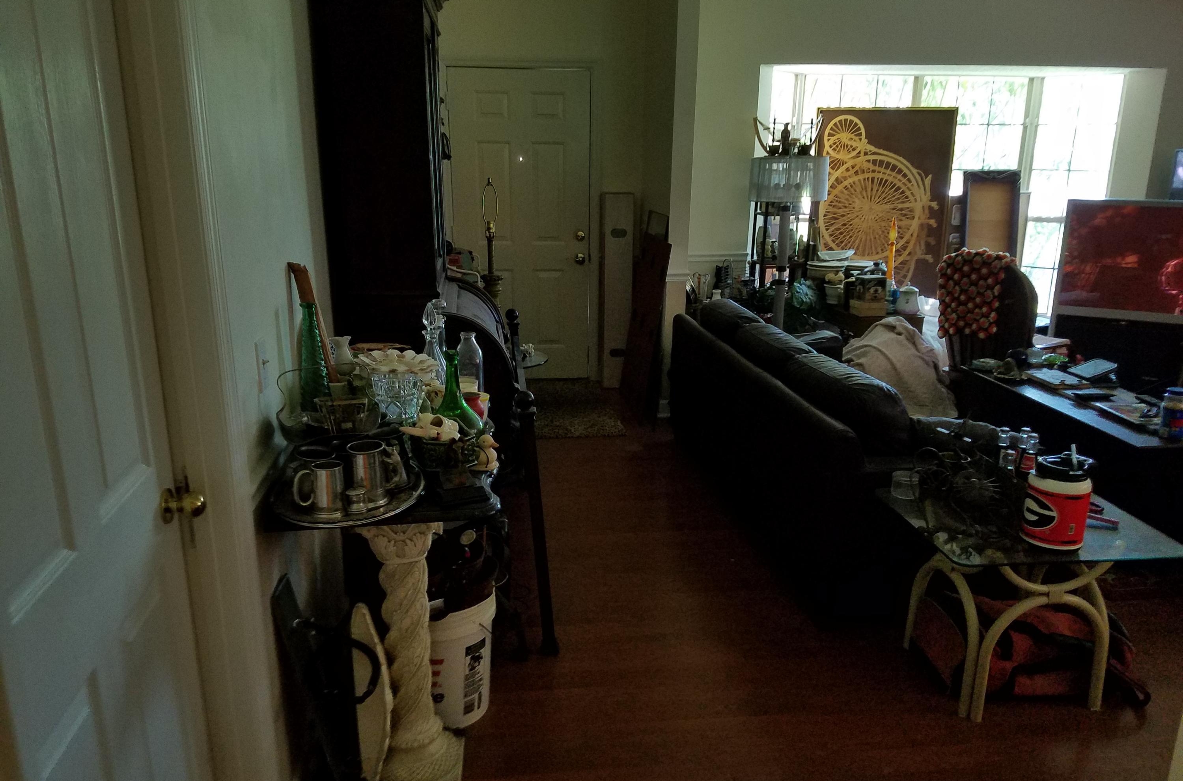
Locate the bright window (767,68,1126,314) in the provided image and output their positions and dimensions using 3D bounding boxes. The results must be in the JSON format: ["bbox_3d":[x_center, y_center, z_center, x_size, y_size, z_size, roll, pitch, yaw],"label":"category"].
[{"bbox_3d":[2.484,-1.424,6.684,2.620,1.800,0.500,-2,16,-8],"label":"bright window"}]

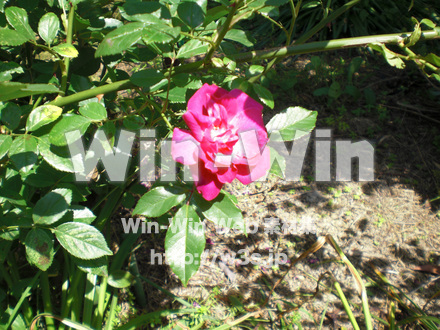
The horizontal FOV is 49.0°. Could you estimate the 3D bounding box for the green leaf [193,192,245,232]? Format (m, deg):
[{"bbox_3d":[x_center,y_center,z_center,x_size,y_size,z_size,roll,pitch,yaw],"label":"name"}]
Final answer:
[{"bbox_3d":[-0.001,0.045,0.435,0.060,0.011,0.033,36,65,12],"label":"green leaf"}]

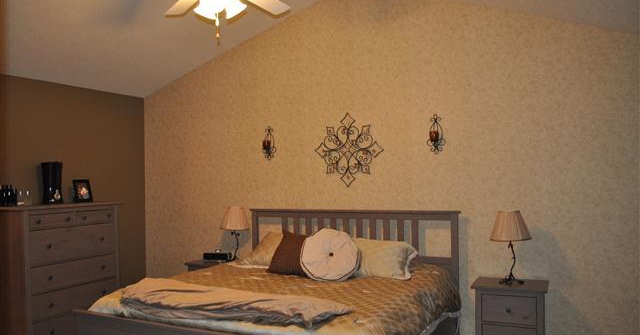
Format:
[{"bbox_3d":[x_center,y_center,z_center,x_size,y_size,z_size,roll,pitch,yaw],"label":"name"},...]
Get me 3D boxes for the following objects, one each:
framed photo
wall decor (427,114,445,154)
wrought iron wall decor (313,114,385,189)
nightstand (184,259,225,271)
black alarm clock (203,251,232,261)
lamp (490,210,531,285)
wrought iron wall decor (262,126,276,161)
[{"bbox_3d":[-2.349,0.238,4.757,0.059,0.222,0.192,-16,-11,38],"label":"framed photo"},{"bbox_3d":[1.011,-0.291,4.205,0.158,0.353,0.108,-2,-2,27],"label":"wall decor"},{"bbox_3d":[0.264,-0.170,4.626,0.734,0.724,0.034,-2,-2,27],"label":"wrought iron wall decor"},{"bbox_3d":[-1.098,1.319,5.061,0.532,0.640,0.374,-2,-2,27],"label":"nightstand"},{"bbox_3d":[-1.105,0.951,5.094,0.286,0.084,0.118,-1,-2,12],"label":"black alarm clock"},{"bbox_3d":[1.497,0.622,3.760,0.300,0.561,0.300,-2,-2,27],"label":"lamp"},{"bbox_3d":[-0.534,-0.247,5.000,0.163,0.360,0.108,-2,-2,27],"label":"wrought iron wall decor"}]

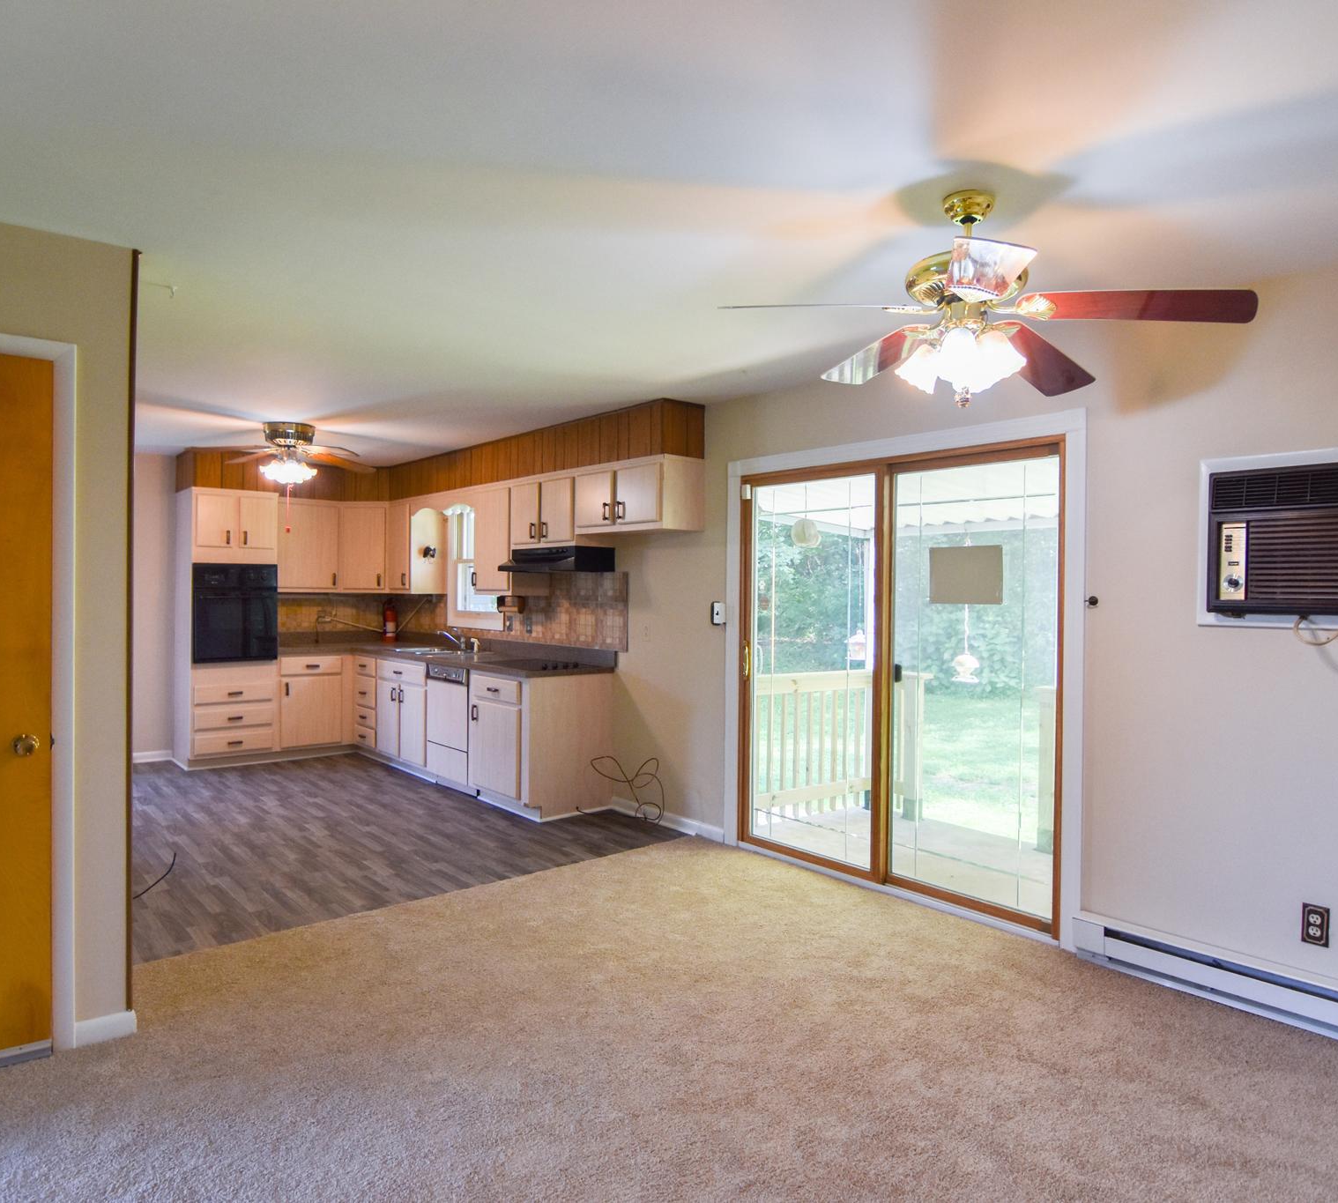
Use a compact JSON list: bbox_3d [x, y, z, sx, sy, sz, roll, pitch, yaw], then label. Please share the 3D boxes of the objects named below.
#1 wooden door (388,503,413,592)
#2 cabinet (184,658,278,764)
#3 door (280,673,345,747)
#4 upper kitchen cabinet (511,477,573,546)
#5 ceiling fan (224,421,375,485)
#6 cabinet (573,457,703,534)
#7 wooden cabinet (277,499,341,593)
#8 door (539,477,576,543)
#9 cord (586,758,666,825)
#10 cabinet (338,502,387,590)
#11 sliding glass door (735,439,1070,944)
[{"bbox_3d":[-2.292,-0.462,6.850,0.022,0.707,0.384,0,1,-44],"label":"wooden door"},{"bbox_3d":[-3.606,0.834,6.538,0.634,0.750,0.590,0,1,-41],"label":"cabinet"},{"bbox_3d":[-2.893,0.891,6.507,0.480,0.562,0.030,1,0,-42],"label":"door"},{"bbox_3d":[-0.719,-0.580,5.322,0.322,0.470,0.754,1,0,-42],"label":"upper kitchen cabinet"},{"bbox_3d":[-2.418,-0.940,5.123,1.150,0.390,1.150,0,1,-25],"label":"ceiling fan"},{"bbox_3d":[-0.193,-0.603,4.734,0.322,0.409,0.822,1,0,-42],"label":"cabinet"},{"bbox_3d":[-3.207,-0.483,7.043,0.470,0.800,0.320,0,1,-40],"label":"wooden cabinet"},{"bbox_3d":[-0.721,-0.582,5.198,0.022,0.407,0.349,0,1,-44],"label":"door"},{"bbox_3d":[-0.238,1.180,5.009,0.200,0.350,0.492,0,1,-44],"label":"cord"},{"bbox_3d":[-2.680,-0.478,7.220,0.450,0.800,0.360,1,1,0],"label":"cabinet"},{"bbox_3d":[1.029,0.340,3.922,0.110,2.066,1.715,0,1,-44],"label":"sliding glass door"}]

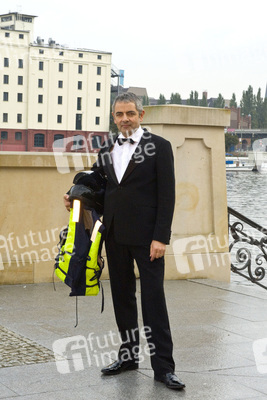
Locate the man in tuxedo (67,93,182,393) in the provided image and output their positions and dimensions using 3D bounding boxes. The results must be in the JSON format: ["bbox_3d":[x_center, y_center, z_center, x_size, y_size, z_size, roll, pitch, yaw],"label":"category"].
[{"bbox_3d":[0.014,0.232,4.850,0.740,1.800,0.480,3,5,22],"label":"man in tuxedo"}]

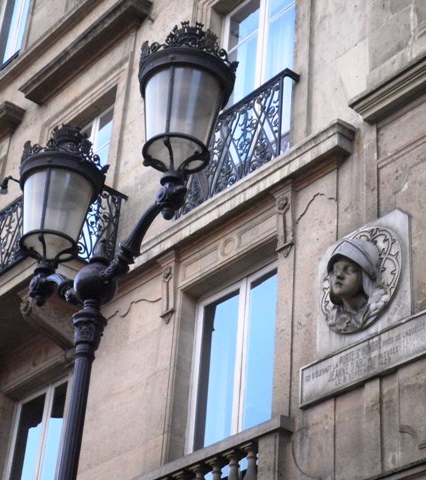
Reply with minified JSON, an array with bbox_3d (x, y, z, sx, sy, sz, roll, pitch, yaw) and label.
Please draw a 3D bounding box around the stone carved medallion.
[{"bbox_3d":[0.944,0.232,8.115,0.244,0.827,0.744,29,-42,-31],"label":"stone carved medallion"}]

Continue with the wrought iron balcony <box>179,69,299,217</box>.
[{"bbox_3d":[0.211,-0.782,10.203,0.161,0.952,1.331,29,-42,-31],"label":"wrought iron balcony"}]

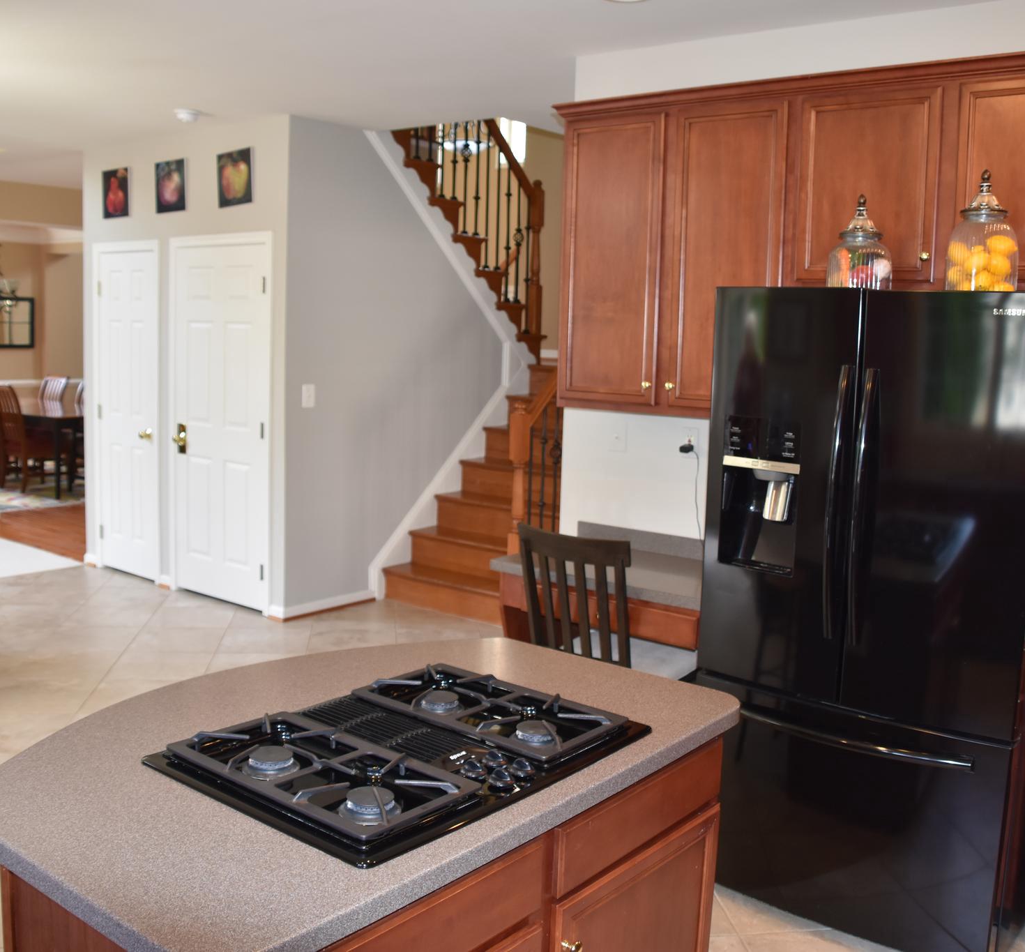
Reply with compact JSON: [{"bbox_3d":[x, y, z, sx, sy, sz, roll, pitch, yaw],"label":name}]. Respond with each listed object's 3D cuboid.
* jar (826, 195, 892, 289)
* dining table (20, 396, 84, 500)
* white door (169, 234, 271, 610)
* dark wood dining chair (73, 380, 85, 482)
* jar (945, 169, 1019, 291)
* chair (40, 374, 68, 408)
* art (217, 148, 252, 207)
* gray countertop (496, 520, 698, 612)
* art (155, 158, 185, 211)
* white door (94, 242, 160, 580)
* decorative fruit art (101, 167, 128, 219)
[{"bbox_3d":[1.013,-0.663,3.114,0.180,0.302,0.180,2,7,0],"label":"jar"},{"bbox_3d":[-4.748,-0.318,10.726,2.400,0.760,1.080,8,9,38],"label":"dining table"},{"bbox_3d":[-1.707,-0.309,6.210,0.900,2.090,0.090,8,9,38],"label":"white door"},{"bbox_3d":[-4.715,-0.488,11.340,0.480,1.010,0.560,8,9,38],"label":"dark wood dining chair"},{"bbox_3d":[1.262,-0.634,2.876,0.197,0.370,0.197,8,9,38],"label":"jar"},{"bbox_3d":[-5.127,-0.581,11.586,0.480,1.030,0.560,8,9,38],"label":"chair"},{"bbox_3d":[-1.530,-1.642,5.912,0.300,0.295,0.030,8,9,38],"label":"art"},{"bbox_3d":[0.513,0.329,3.994,1.030,0.125,0.610,8,9,38],"label":"gray countertop"},{"bbox_3d":[-1.995,-1.693,6.288,0.287,0.288,0.026,8,9,38],"label":"art"},{"bbox_3d":[-2.438,-0.400,6.806,0.685,2.100,0.070,8,9,38],"label":"white door"},{"bbox_3d":[-2.449,-1.747,6.641,0.280,0.288,0.026,8,9,38],"label":"decorative fruit art"}]

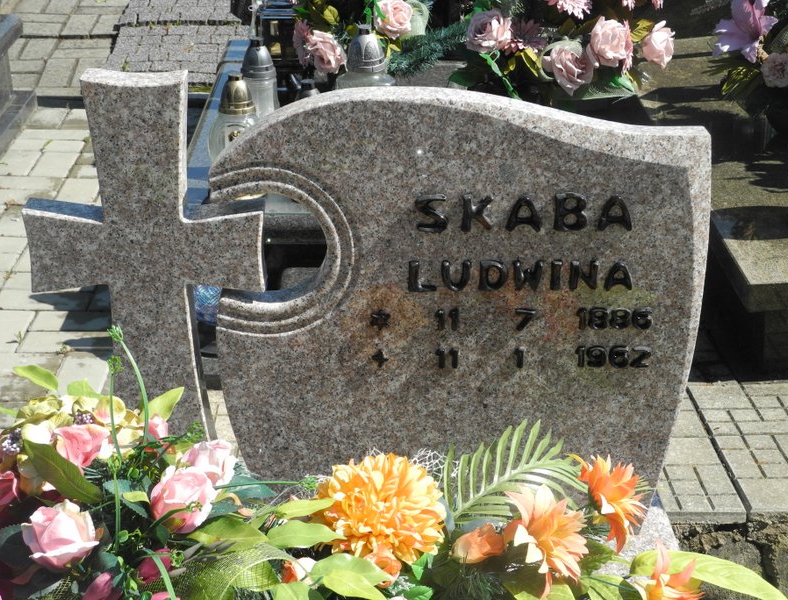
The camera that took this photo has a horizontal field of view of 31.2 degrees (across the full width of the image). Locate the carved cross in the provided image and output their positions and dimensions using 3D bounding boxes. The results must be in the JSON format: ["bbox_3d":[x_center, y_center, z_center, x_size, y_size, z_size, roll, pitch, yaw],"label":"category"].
[{"bbox_3d":[-0.328,0.021,1.928,0.313,0.676,0.055,0,25,0],"label":"carved cross"}]

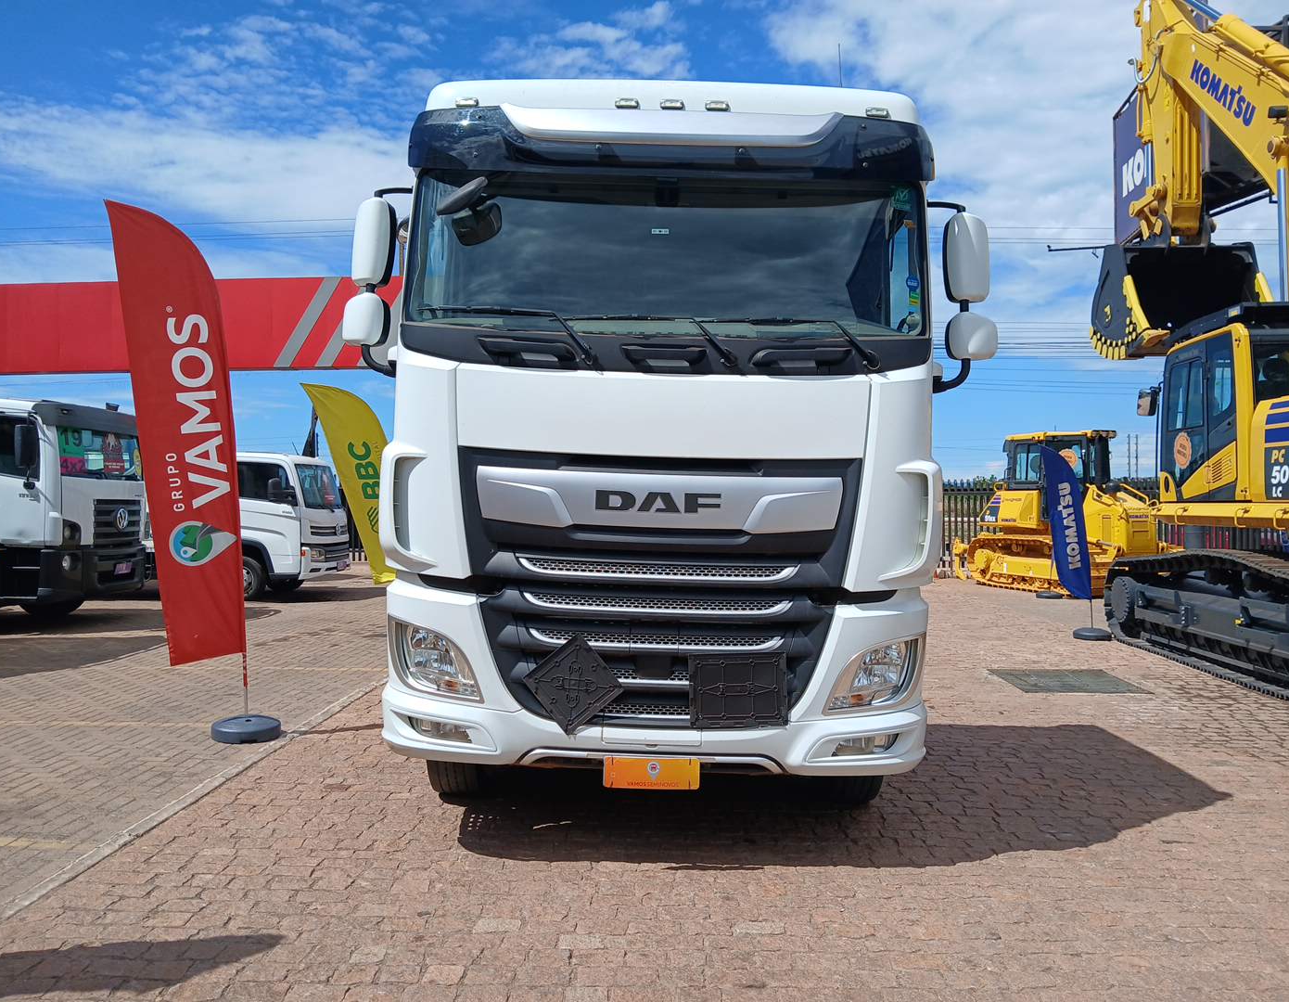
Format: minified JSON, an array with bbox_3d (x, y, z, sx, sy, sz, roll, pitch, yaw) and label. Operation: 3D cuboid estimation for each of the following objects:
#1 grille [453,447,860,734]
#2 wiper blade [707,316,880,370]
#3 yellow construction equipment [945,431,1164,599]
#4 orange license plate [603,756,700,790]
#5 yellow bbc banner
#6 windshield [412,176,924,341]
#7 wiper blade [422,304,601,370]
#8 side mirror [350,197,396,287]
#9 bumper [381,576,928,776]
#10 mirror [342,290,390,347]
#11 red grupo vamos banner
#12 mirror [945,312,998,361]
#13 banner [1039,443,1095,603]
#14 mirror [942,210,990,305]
[{"bbox_3d":[0.070,0.387,4.400,1.740,1.200,0.220,1,-1,1],"label":"grille"},{"bbox_3d":[0.663,-0.705,4.470,0.770,0.225,0.140,1,-1,1],"label":"wiper blade"},{"bbox_3d":[8.413,0.227,19.800,2.500,2.950,4.700,1,-1,-23],"label":"yellow construction equipment"},{"bbox_3d":[0.030,1.135,4.180,0.400,0.135,0.020,1,-1,0],"label":"orange license plate"},{"bbox_3d":[-4.229,-0.235,14.600,1.350,2.900,0.200,1,-1,-12],"label":"yellow bbc banner"},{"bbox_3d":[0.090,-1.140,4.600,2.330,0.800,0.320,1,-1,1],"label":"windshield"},{"bbox_3d":[-0.605,-0.735,4.500,0.800,0.270,0.170,1,-1,1],"label":"wiper blade"},{"bbox_3d":[-1.266,-1.210,4.700,0.200,0.420,0.140,1,-1,14],"label":"side mirror"},{"bbox_3d":[0.046,0.775,4.450,2.460,0.800,0.600,1,-1,0],"label":"bumper"},{"bbox_3d":[-1.303,-0.853,4.700,0.210,0.260,0.150,1,-1,14],"label":"mirror"},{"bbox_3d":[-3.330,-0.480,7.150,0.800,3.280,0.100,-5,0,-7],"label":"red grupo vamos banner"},{"bbox_3d":[1.535,-0.775,4.720,0.235,0.230,0.140,1,-1,-9],"label":"mirror"},{"bbox_3d":[5.260,0.280,12.500,0.530,1.930,0.100,-7,0,11],"label":"banner"},{"bbox_3d":[1.508,-1.137,4.700,0.200,0.420,0.140,2,-1,-8],"label":"mirror"}]

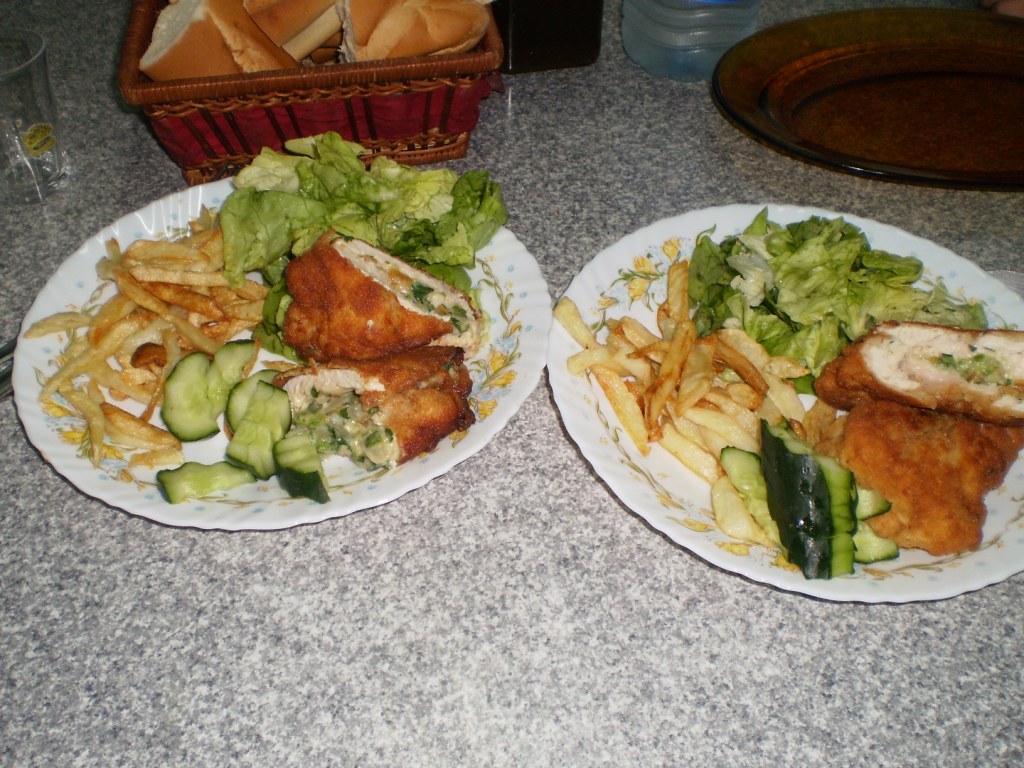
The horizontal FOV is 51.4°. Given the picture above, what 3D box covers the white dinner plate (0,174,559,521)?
[{"bbox_3d":[-0.106,-0.023,0.512,0.248,0.023,0.248,1,46,0],"label":"white dinner plate"}]

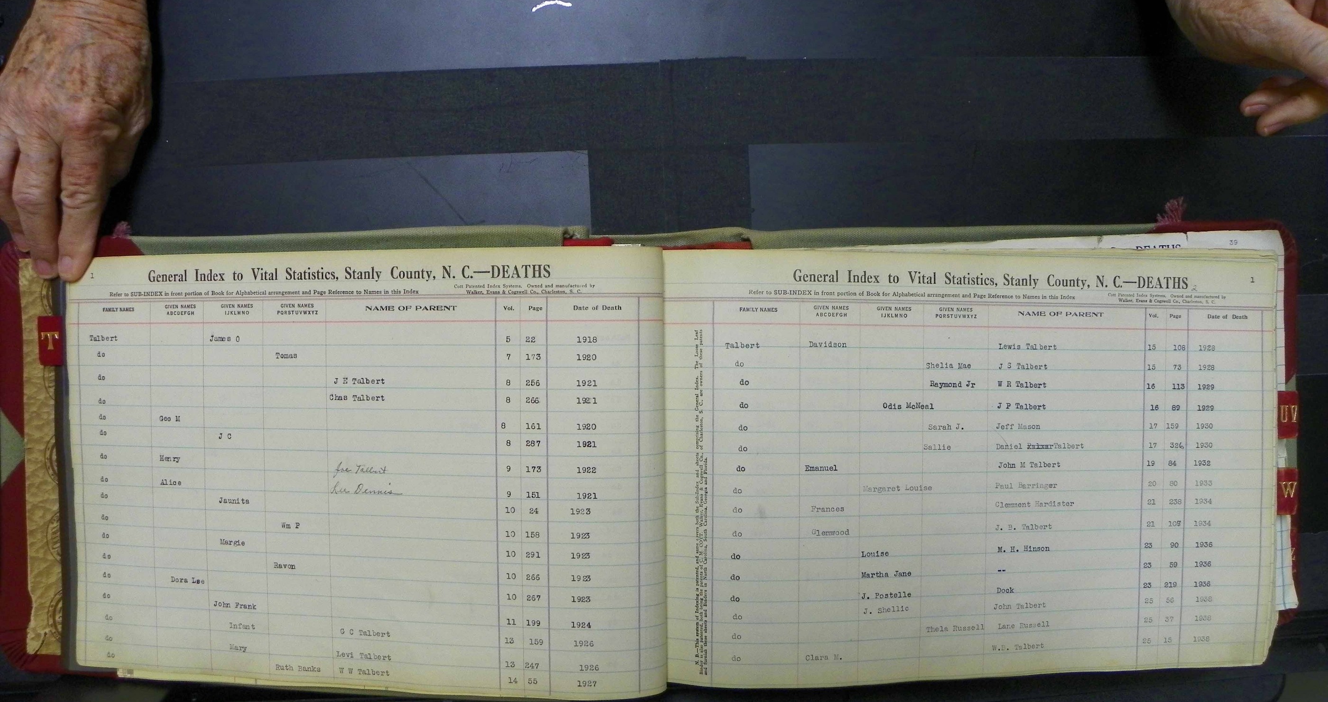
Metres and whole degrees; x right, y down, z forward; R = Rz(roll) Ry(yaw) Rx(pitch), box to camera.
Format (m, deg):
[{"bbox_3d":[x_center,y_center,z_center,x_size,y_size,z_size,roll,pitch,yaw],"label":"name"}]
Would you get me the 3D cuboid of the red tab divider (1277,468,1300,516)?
[{"bbox_3d":[0.350,0.079,0.560,0.013,0.002,0.027,0,88,-6],"label":"red tab divider"}]

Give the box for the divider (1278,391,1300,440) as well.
[{"bbox_3d":[0.350,0.036,0.560,0.013,0.002,0.027,0,88,-6],"label":"divider"}]

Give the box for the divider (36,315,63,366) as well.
[{"bbox_3d":[-0.343,-0.005,0.557,0.015,0.002,0.028,-2,88,6],"label":"divider"}]

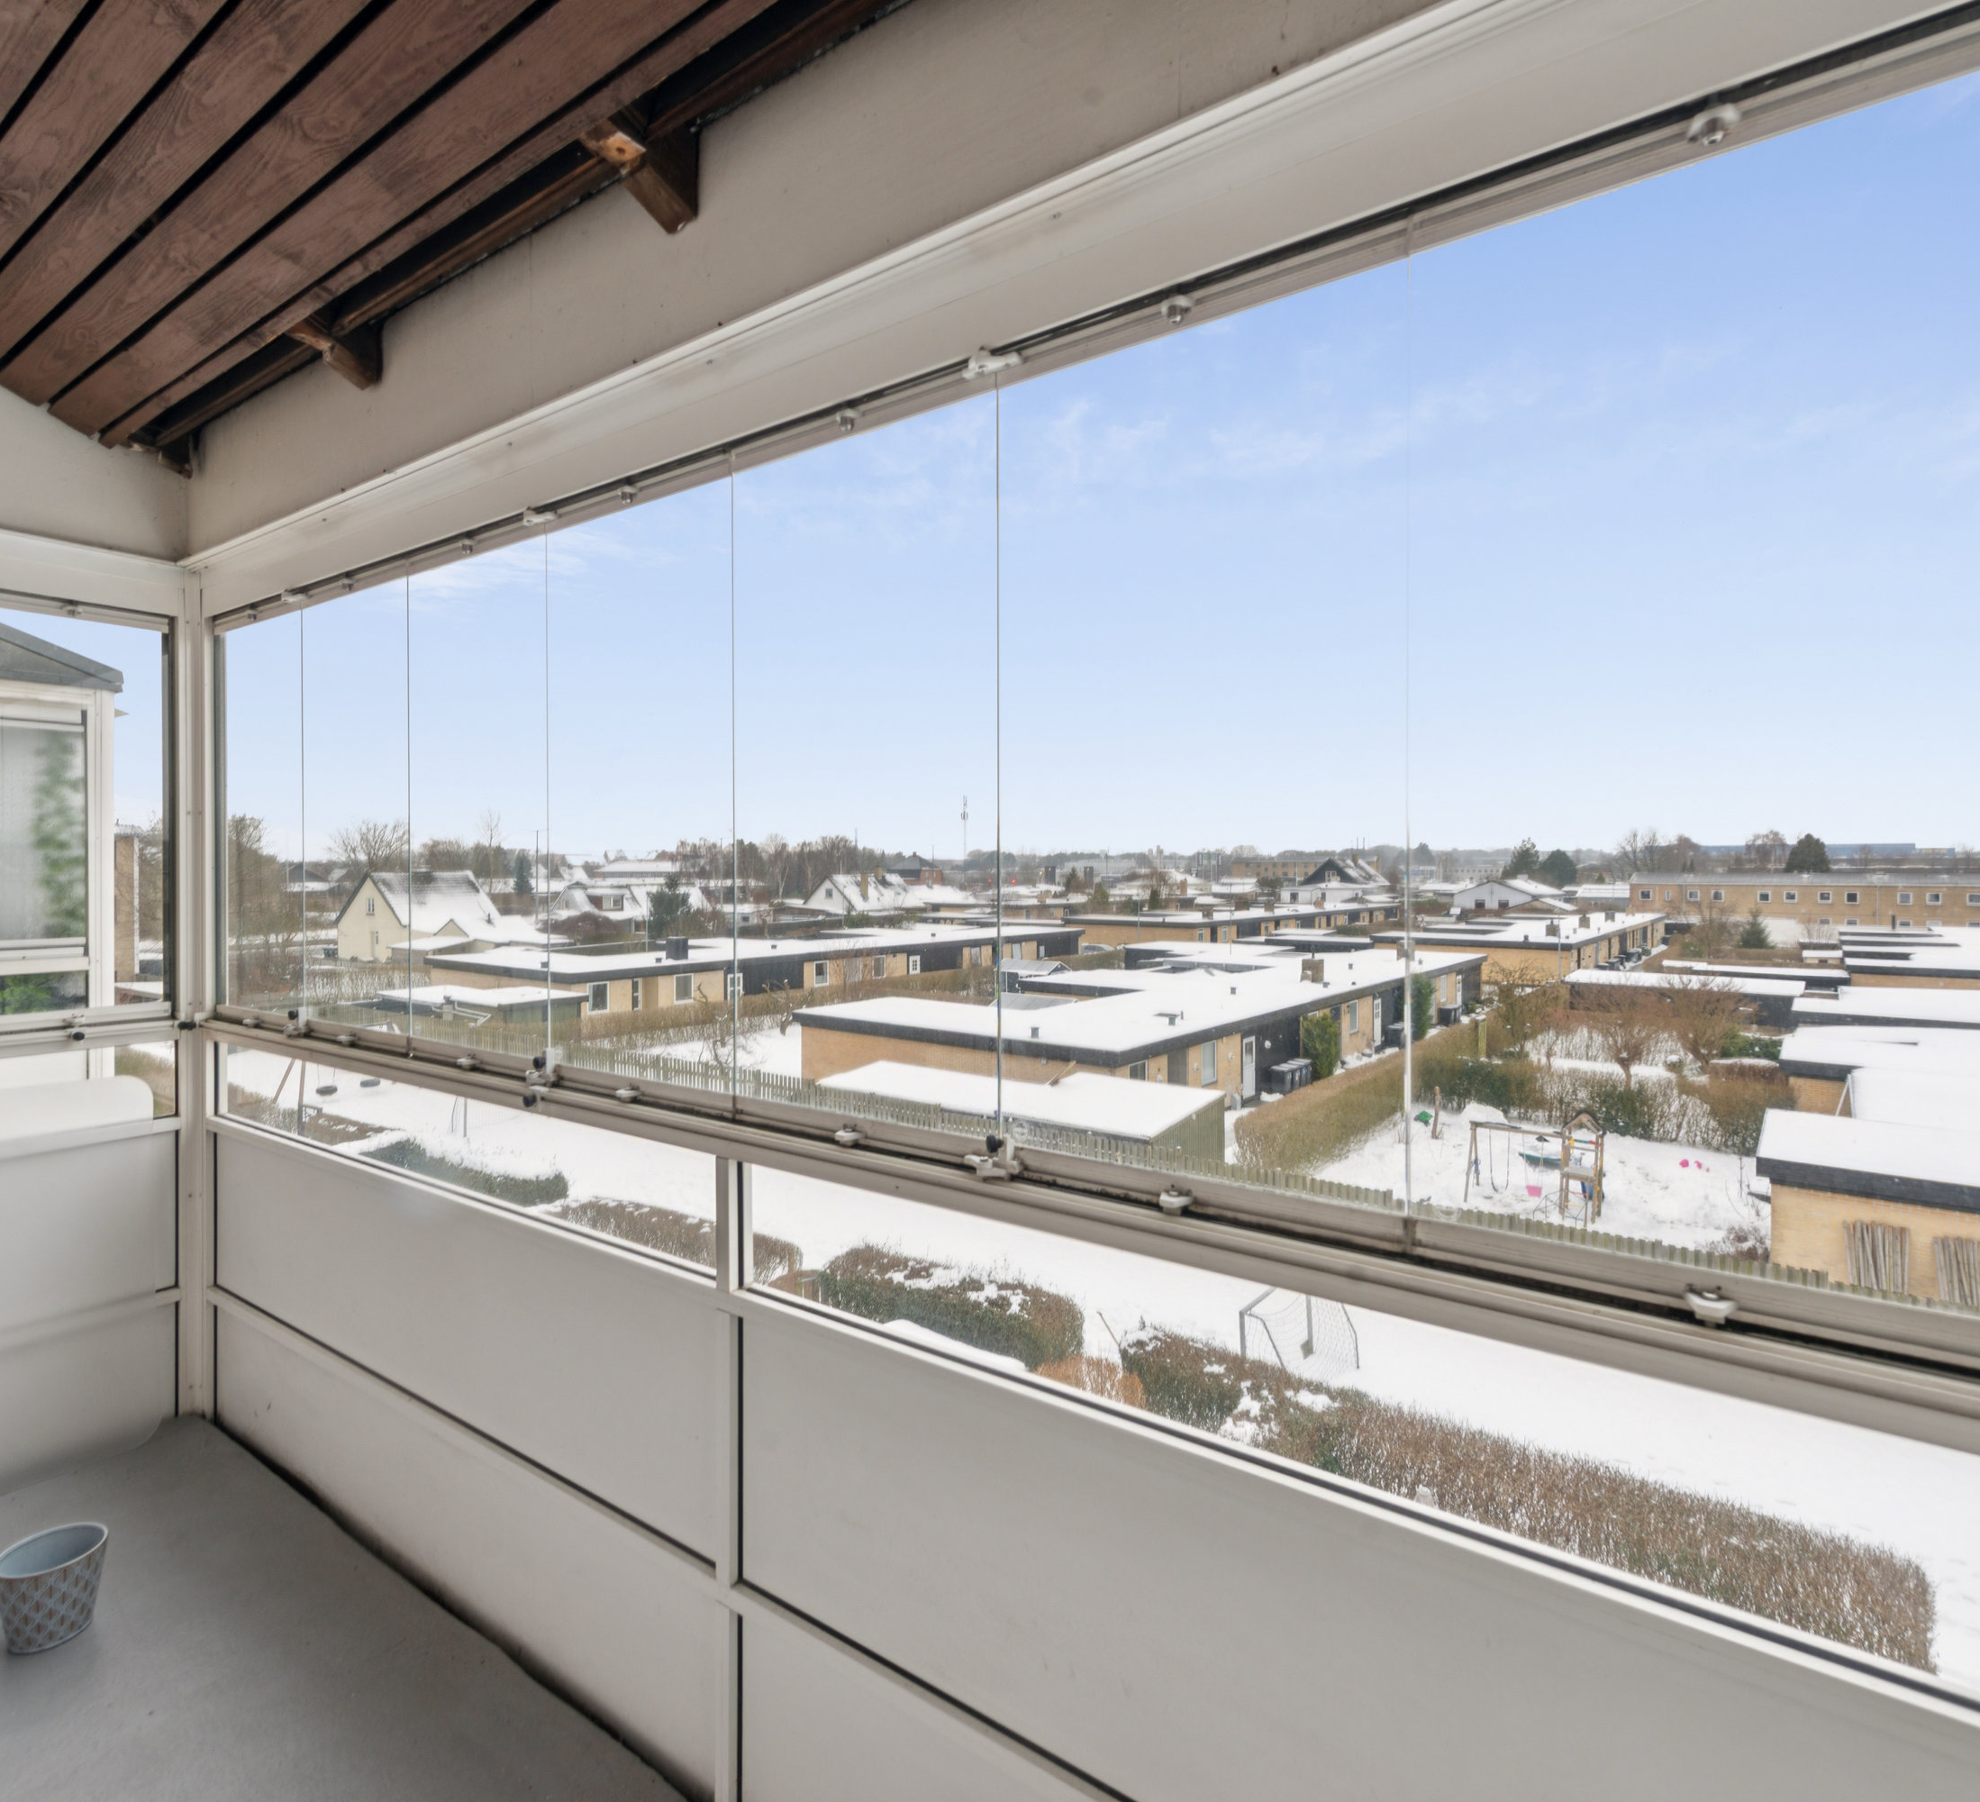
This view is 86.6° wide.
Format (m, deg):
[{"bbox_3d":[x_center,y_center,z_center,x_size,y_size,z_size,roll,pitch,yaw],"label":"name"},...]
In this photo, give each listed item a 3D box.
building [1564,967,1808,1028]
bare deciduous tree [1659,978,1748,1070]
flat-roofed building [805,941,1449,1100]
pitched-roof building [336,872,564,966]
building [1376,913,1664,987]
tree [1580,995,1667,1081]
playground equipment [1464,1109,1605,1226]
[{"bbox_3d":[35.150,5.324,53.566,9.900,2.450,6.400,2,2,39],"label":"building"},{"bbox_3d":[29.179,5.100,42.843,3.200,3.600,3.200,1,2,34],"label":"bare deciduous tree"},{"bbox_3d":[11.052,5.134,49.439,13.300,3.100,40.600,2,2,39],"label":"flat-roofed building"},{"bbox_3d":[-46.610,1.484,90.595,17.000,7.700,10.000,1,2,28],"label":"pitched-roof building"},{"bbox_3d":[49.808,3.639,95.049,13.900,3.100,51.700,2,2,39],"label":"building"},{"bbox_3d":[24.076,5.333,39.557,3.000,3.350,3.000,1,2,31],"label":"tree"},{"bbox_3d":[13.321,6.253,25.656,3.000,2.420,2.000,2,2,39],"label":"playground equipment"}]

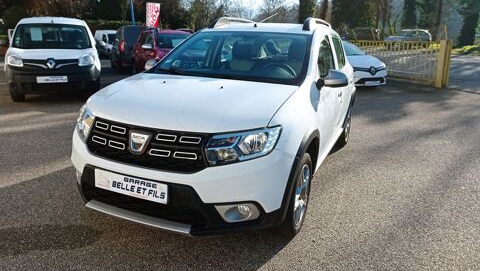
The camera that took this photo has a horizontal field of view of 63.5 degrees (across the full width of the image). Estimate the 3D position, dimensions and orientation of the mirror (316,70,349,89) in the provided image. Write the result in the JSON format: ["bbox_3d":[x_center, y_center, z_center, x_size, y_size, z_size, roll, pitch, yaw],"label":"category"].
[{"bbox_3d":[0.739,-0.457,3.109,0.230,0.155,0.170,8,16,22],"label":"mirror"}]

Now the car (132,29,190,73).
[{"bbox_3d":[-1.950,-2.340,11.550,1.790,1.620,4.180,-7,16,-25],"label":"car"}]

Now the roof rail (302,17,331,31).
[{"bbox_3d":[0.840,-1.165,4.105,0.070,0.125,1.400,8,16,22],"label":"roof rail"}]

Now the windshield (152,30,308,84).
[{"bbox_3d":[-0.046,-0.726,3.441,1.400,0.160,0.920,8,42,22],"label":"windshield"}]

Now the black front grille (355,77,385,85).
[{"bbox_3d":[3.617,-1.508,10.750,1.040,0.190,0.140,-5,16,-21],"label":"black front grille"}]

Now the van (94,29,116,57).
[{"bbox_3d":[-7.500,-5.450,23.600,1.800,1.800,4.200,-9,17,-31],"label":"van"}]

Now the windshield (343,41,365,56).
[{"bbox_3d":[3.018,-2.604,11.458,1.360,0.160,0.880,-3,43,-21],"label":"windshield"}]

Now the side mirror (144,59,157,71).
[{"bbox_3d":[-0.881,-0.692,3.755,0.230,0.155,0.170,8,16,22],"label":"side mirror"}]

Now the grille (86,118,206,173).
[{"bbox_3d":[-0.591,0.054,2.357,0.930,0.265,0.190,8,16,22],"label":"grille"}]

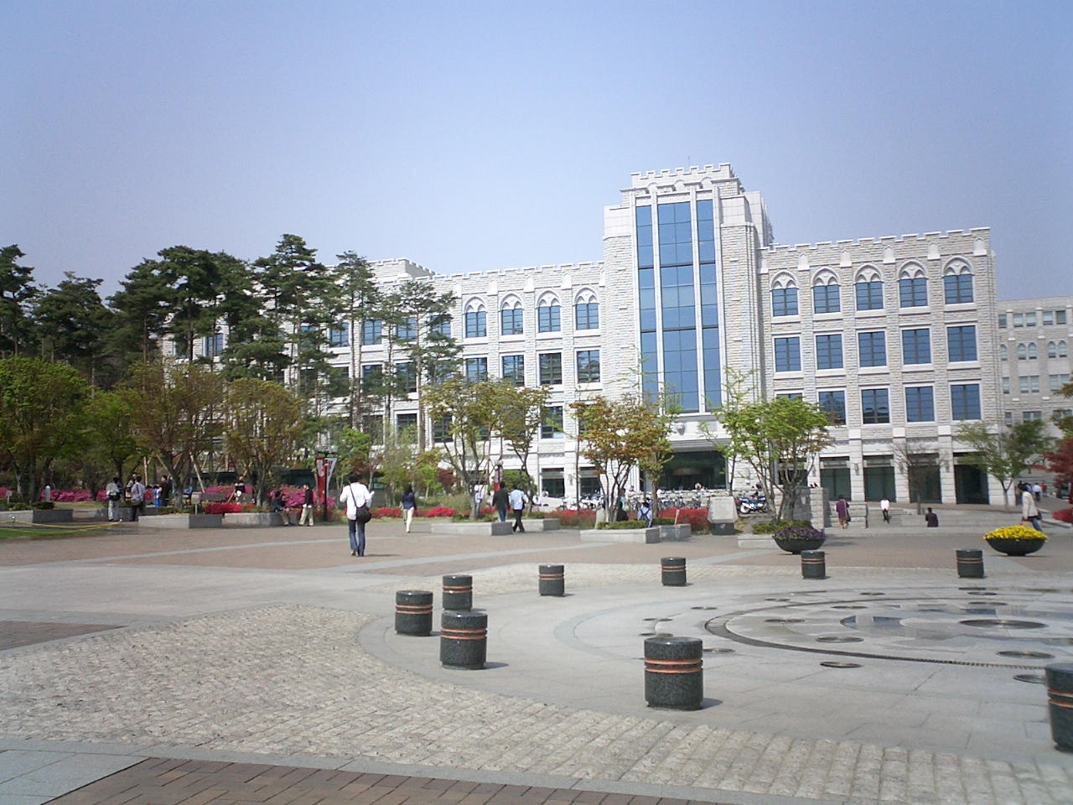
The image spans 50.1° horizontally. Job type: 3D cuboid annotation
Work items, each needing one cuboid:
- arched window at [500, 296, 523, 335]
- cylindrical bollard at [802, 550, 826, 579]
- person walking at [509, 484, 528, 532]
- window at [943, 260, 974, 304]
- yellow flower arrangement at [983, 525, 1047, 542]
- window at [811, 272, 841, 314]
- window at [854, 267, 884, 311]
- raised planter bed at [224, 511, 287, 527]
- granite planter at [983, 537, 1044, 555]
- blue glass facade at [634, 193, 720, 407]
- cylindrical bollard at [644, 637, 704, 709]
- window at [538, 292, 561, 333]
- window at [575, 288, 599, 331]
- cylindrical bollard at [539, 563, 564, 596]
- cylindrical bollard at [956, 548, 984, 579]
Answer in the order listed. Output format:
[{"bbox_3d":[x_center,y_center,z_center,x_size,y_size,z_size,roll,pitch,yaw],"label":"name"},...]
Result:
[{"bbox_3d":[-1.979,-6.943,91.786,1.940,3.150,0.300,-3,-6,17],"label":"arched window"},{"bbox_3d":[3.930,2.310,16.250,0.320,0.370,0.320,-1,-5,0],"label":"cylindrical bollard"},{"bbox_3d":[-0.656,3.725,40.526,0.580,1.730,0.500,-2,-5,5],"label":"person walking"},{"bbox_3d":[28.183,-8.033,76.603,1.992,2.917,0.300,-3,-5,16],"label":"window"},{"bbox_3d":[9.724,2.665,23.323,1.210,0.290,1.210,-2,-5,0],"label":"yellow flower arrangement"},{"bbox_3d":[21.406,-8.085,84.770,2.010,3.030,0.300,-3,-6,17],"label":"window"},{"bbox_3d":[24.117,-8.303,83.221,1.970,3.150,0.300,-3,-5,16],"label":"window"},{"bbox_3d":[-11.242,4.771,46.693,2.050,0.470,2.050,-3,-6,17],"label":"raised planter bed"},{"bbox_3d":[9.732,2.934,23.300,1.108,0.360,1.108,-2,-5,0],"label":"granite planter"},{"bbox_3d":[9.730,-6.598,78.515,5.664,14.467,0.400,-3,-5,16],"label":"blue glass facade"},{"bbox_3d":[0.853,1.681,7.142,0.345,0.403,0.345,-2,-5,0],"label":"cylindrical bollard"},{"bbox_3d":[0.963,-7.142,90.903,1.910,3.120,0.300,-3,-6,17],"label":"window"},{"bbox_3d":[3.663,-6.752,83.733,1.884,3.028,0.300,-3,-5,16],"label":"window"},{"bbox_3d":[0.190,2.210,14.300,0.320,0.370,0.320,-1,-5,0],"label":"cylindrical bollard"},{"bbox_3d":[6.020,2.245,15.930,0.320,0.370,0.320,-1,-5,0],"label":"cylindrical bollard"}]

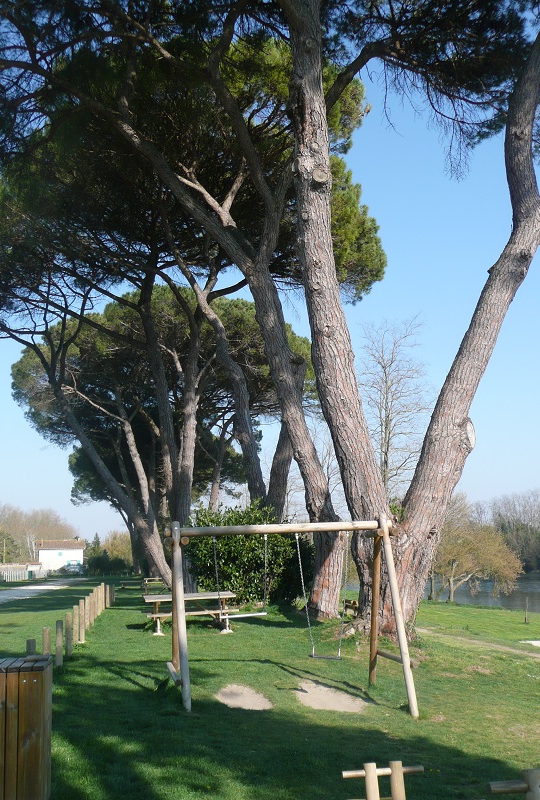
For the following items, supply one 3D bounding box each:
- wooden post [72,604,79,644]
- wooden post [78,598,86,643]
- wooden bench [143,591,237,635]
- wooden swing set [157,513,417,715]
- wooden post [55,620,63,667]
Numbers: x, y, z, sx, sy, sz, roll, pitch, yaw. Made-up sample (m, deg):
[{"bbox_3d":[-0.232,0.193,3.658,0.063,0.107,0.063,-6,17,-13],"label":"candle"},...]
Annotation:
[{"bbox_3d":[-3.778,4.361,16.168,0.108,0.735,0.108,-1,-11,-9],"label":"wooden post"},{"bbox_3d":[-3.825,4.513,16.978,0.105,0.841,0.105,-1,-11,-9],"label":"wooden post"},{"bbox_3d":[-1.783,4.676,18.295,1.970,0.790,1.600,0,-11,-11],"label":"wooden bench"},{"bbox_3d":[0.179,2.621,10.344,2.954,2.296,1.822,0,-11,-11],"label":"wooden swing set"},{"bbox_3d":[-3.209,3.712,12.664,0.110,0.691,0.110,-1,-11,-9],"label":"wooden post"}]

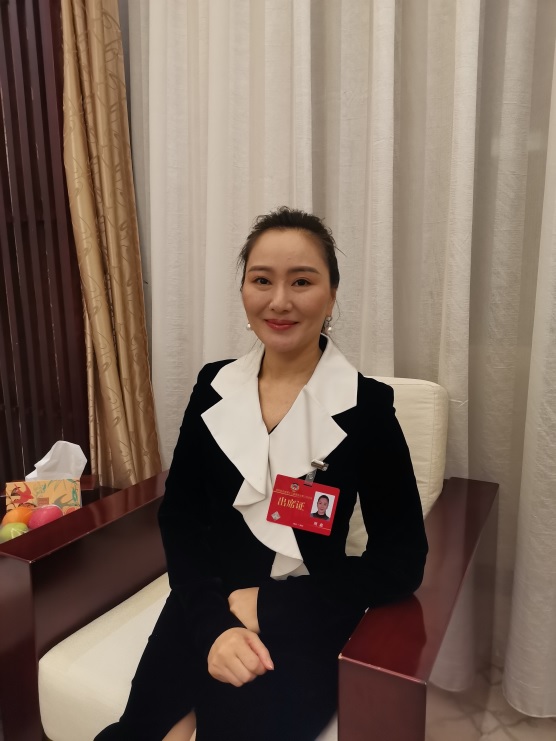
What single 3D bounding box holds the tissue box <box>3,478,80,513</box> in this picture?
[{"bbox_3d":[-0.582,0.318,1.406,0.174,0.100,0.100,-2,3,-14],"label":"tissue box"}]

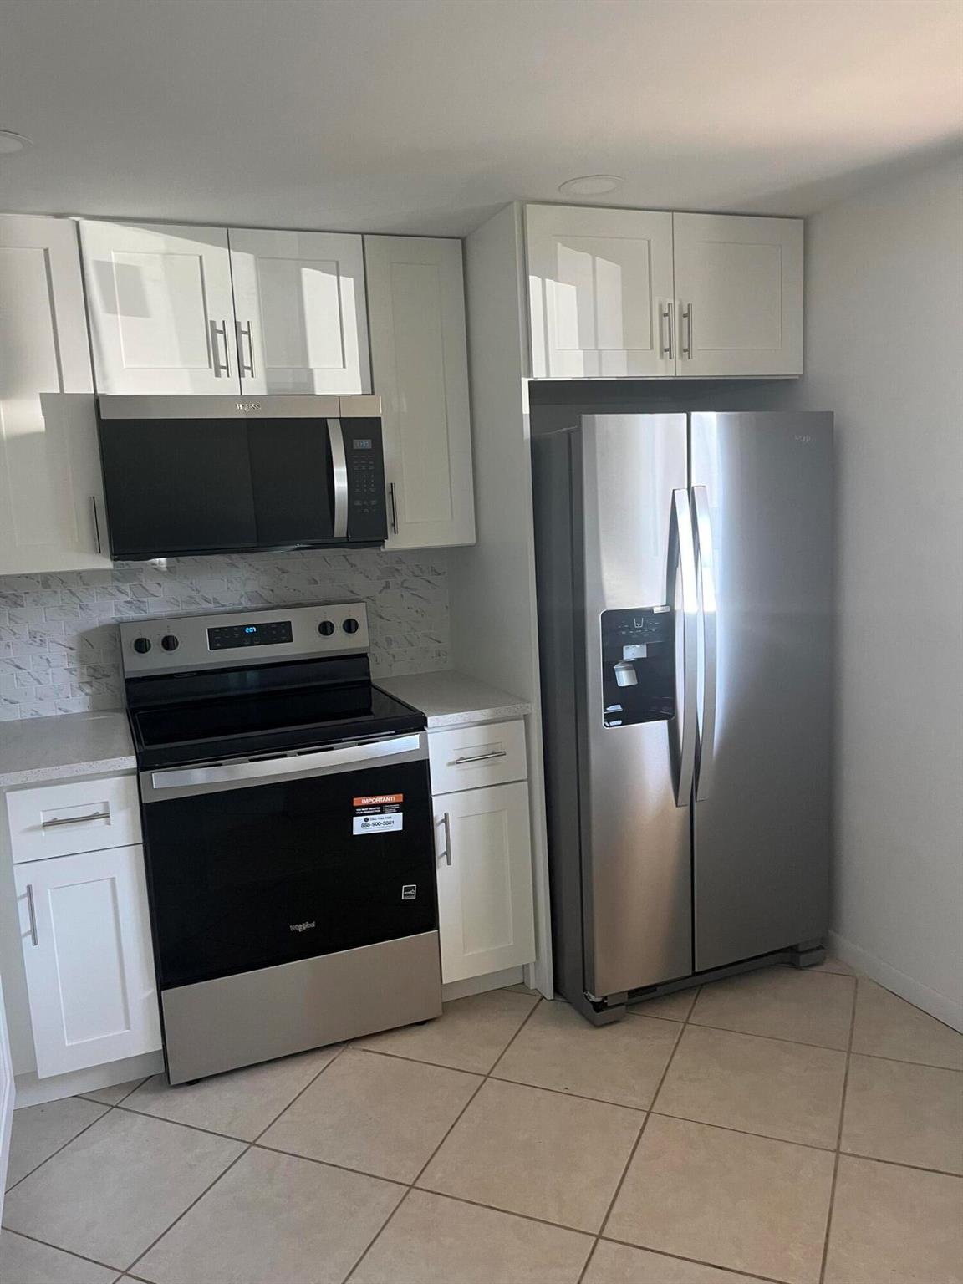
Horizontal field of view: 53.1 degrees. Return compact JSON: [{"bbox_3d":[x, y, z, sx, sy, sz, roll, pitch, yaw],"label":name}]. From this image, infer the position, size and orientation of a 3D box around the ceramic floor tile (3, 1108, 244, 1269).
[{"bbox_3d":[-0.833,1.239,2.215,0.428,0.010,0.428,1,9,24],"label":"ceramic floor tile"}]

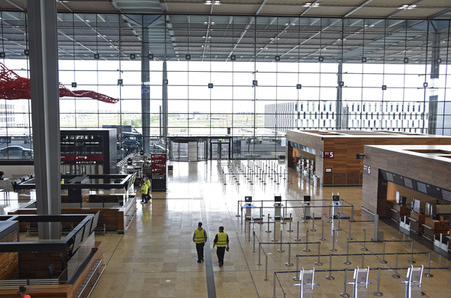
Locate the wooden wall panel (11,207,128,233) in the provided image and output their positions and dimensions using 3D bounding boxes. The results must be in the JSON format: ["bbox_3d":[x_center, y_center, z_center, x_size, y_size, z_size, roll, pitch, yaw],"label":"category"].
[{"bbox_3d":[-8.252,3.813,22.254,5.930,1.400,0.150,0,5,-4],"label":"wooden wall panel"}]

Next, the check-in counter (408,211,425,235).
[{"bbox_3d":[10.361,3.988,22.835,0.750,1.120,1.050,0,5,-4],"label":"check-in counter"}]

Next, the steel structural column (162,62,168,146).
[{"bbox_3d":[-14.965,-12.147,106.146,1.350,19.090,1.350,0,5,-4],"label":"steel structural column"}]

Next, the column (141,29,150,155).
[{"bbox_3d":[-11.835,-8.436,63.320,1.300,18.900,1.300,0,5,-4],"label":"column"}]

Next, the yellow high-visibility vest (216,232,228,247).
[{"bbox_3d":[-0.151,3.814,17.820,0.470,0.620,0.280,0,5,-4],"label":"yellow high-visibility vest"}]

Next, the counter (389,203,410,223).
[{"bbox_3d":[10.253,3.807,24.975,0.800,1.120,1.100,0,5,-4],"label":"counter"}]

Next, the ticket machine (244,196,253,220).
[{"bbox_3d":[1.409,3.543,25.742,0.480,1.440,0.450,0,5,-4],"label":"ticket machine"}]

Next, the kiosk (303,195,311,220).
[{"bbox_3d":[5.009,3.545,25.903,0.480,1.440,0.450,0,5,-4],"label":"kiosk"}]

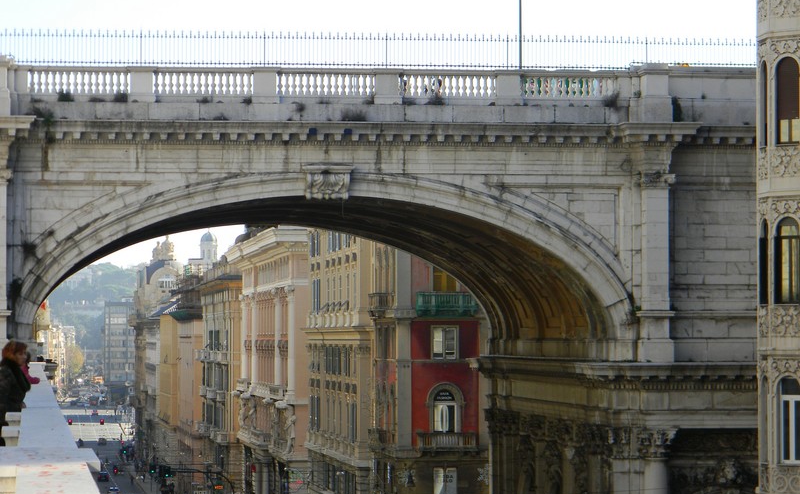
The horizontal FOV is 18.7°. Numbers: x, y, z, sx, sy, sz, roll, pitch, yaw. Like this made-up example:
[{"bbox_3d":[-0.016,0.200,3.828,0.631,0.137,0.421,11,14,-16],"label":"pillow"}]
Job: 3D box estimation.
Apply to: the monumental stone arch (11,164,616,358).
[{"bbox_3d":[-3.873,0.879,93.415,21.100,6.400,20.000,0,-2,-7],"label":"monumental stone arch"}]

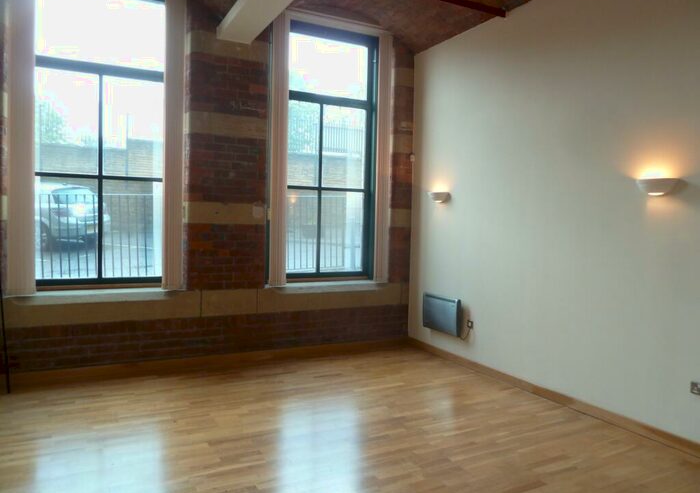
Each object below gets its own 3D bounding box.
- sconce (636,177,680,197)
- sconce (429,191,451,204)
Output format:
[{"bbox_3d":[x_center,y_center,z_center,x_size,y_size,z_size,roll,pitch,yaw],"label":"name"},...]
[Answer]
[{"bbox_3d":[2.140,-0.420,3.569,0.132,0.124,0.308,0,2,-26],"label":"sconce"},{"bbox_3d":[1.013,-0.564,5.882,0.132,0.129,0.308,0,2,-26],"label":"sconce"}]

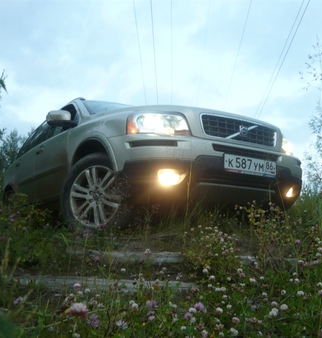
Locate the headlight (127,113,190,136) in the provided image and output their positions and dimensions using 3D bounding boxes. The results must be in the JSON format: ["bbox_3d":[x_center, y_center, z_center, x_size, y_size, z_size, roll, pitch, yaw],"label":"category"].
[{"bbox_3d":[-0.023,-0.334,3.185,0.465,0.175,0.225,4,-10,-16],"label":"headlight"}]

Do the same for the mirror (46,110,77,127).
[{"bbox_3d":[-1.001,-0.476,4.239,0.250,0.155,0.145,7,-12,-31],"label":"mirror"}]

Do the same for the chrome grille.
[{"bbox_3d":[0.637,-0.288,3.337,0.755,0.190,0.100,7,-12,-31],"label":"chrome grille"}]

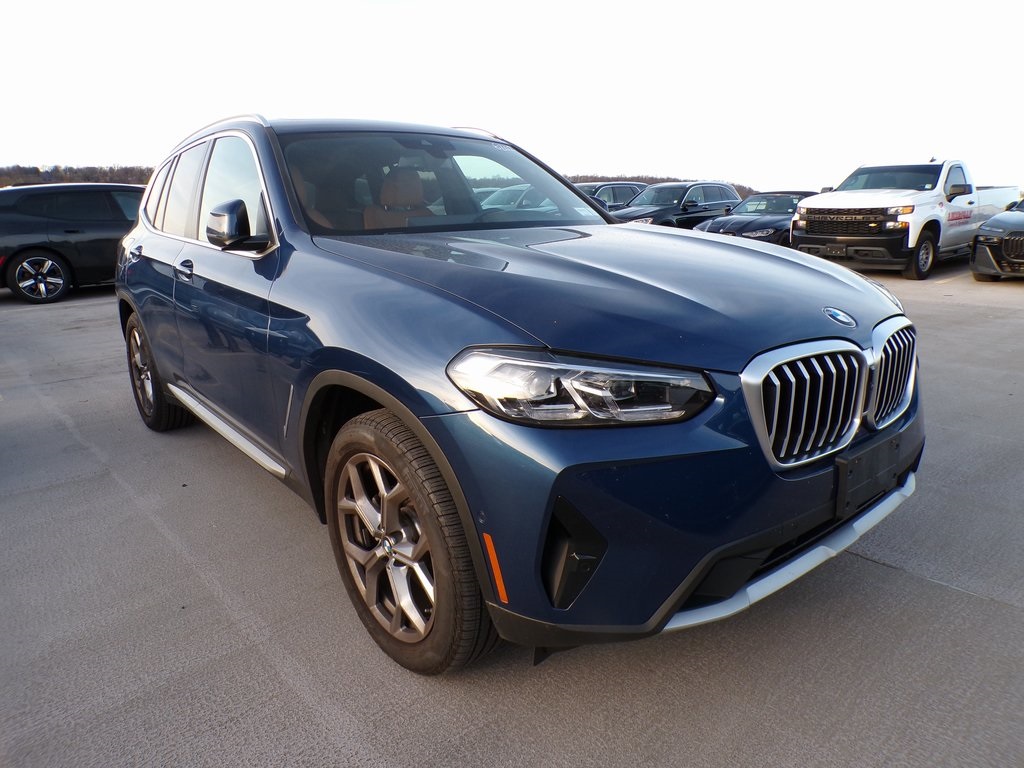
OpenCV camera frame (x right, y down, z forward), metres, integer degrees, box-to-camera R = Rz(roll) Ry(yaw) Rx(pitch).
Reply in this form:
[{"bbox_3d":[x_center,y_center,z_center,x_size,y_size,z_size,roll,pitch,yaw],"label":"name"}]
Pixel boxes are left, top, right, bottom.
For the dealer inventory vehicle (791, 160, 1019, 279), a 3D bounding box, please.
[{"bbox_3d":[7.380,-3.108,13.150,5.800,1.920,2.080,-13,18,-40],"label":"dealer inventory vehicle"}]

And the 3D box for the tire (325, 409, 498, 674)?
[{"bbox_3d":[-0.275,0.426,2.017,0.250,0.725,0.728,-12,18,-38],"label":"tire"}]

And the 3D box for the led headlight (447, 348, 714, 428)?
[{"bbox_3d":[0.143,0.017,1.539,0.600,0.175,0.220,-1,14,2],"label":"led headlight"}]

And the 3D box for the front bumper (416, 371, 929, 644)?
[{"bbox_3d":[0.680,0.190,2.060,1.860,0.630,0.700,-12,18,-37],"label":"front bumper"}]

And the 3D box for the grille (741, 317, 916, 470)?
[{"bbox_3d":[0.854,0.013,1.786,0.820,0.295,0.140,-12,18,-37],"label":"grille"}]

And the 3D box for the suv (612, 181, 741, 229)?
[{"bbox_3d":[4.050,-4.155,17.830,4.730,1.660,1.910,-13,19,-40],"label":"suv"}]

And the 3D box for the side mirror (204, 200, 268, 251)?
[{"bbox_3d":[-0.896,-0.516,2.316,0.235,0.170,0.175,-12,18,-37],"label":"side mirror"}]

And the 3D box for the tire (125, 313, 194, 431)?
[{"bbox_3d":[-2.066,-0.090,4.192,0.250,0.725,0.728,-12,18,-37],"label":"tire"}]

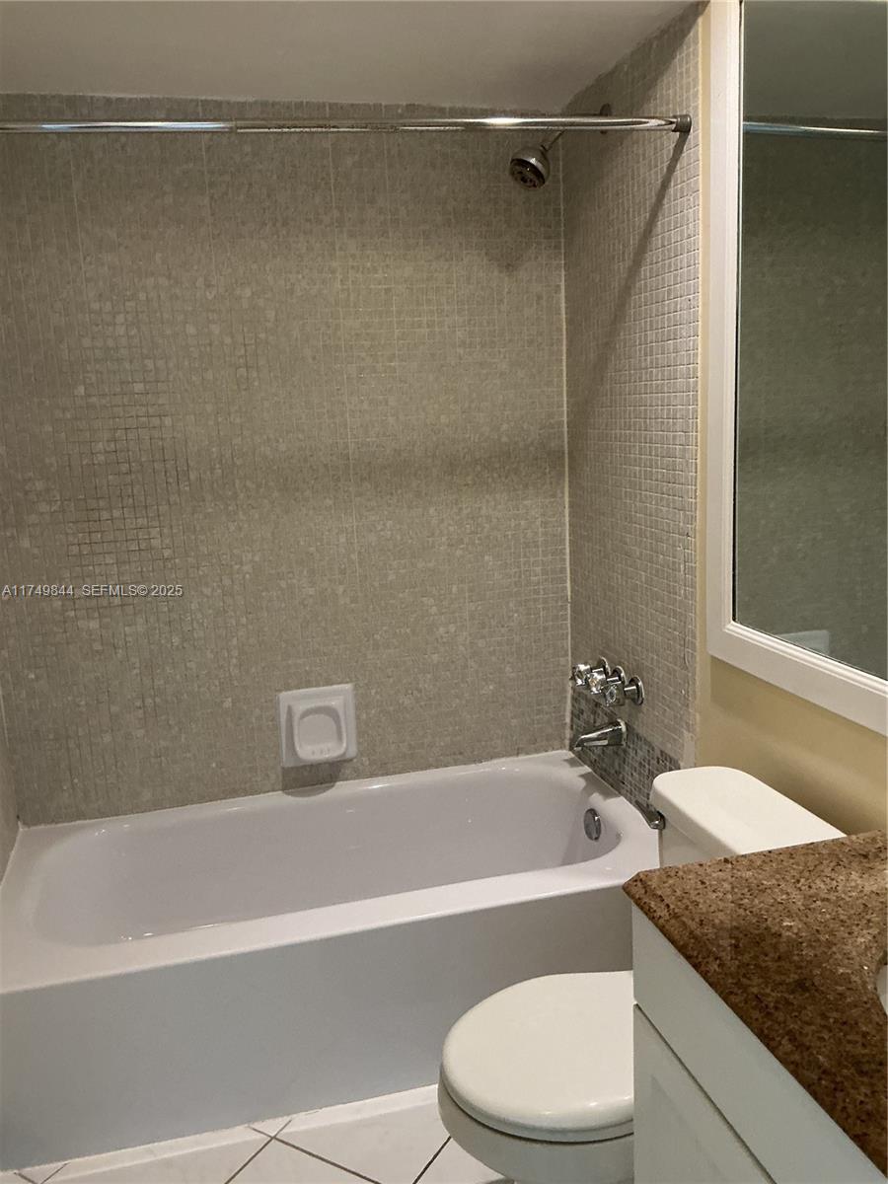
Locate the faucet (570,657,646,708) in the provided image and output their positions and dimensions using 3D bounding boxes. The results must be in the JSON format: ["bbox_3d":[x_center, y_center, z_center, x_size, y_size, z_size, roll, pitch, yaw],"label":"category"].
[{"bbox_3d":[0.404,0.220,2.470,0.090,0.067,0.268,-5,11,-14],"label":"faucet"}]

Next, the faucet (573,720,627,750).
[{"bbox_3d":[0.388,0.361,2.488,0.136,0.064,0.055,-5,11,-14],"label":"faucet"}]

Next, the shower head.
[{"bbox_3d":[0.209,-0.969,2.241,0.096,0.096,0.096,8,-27,45],"label":"shower head"}]

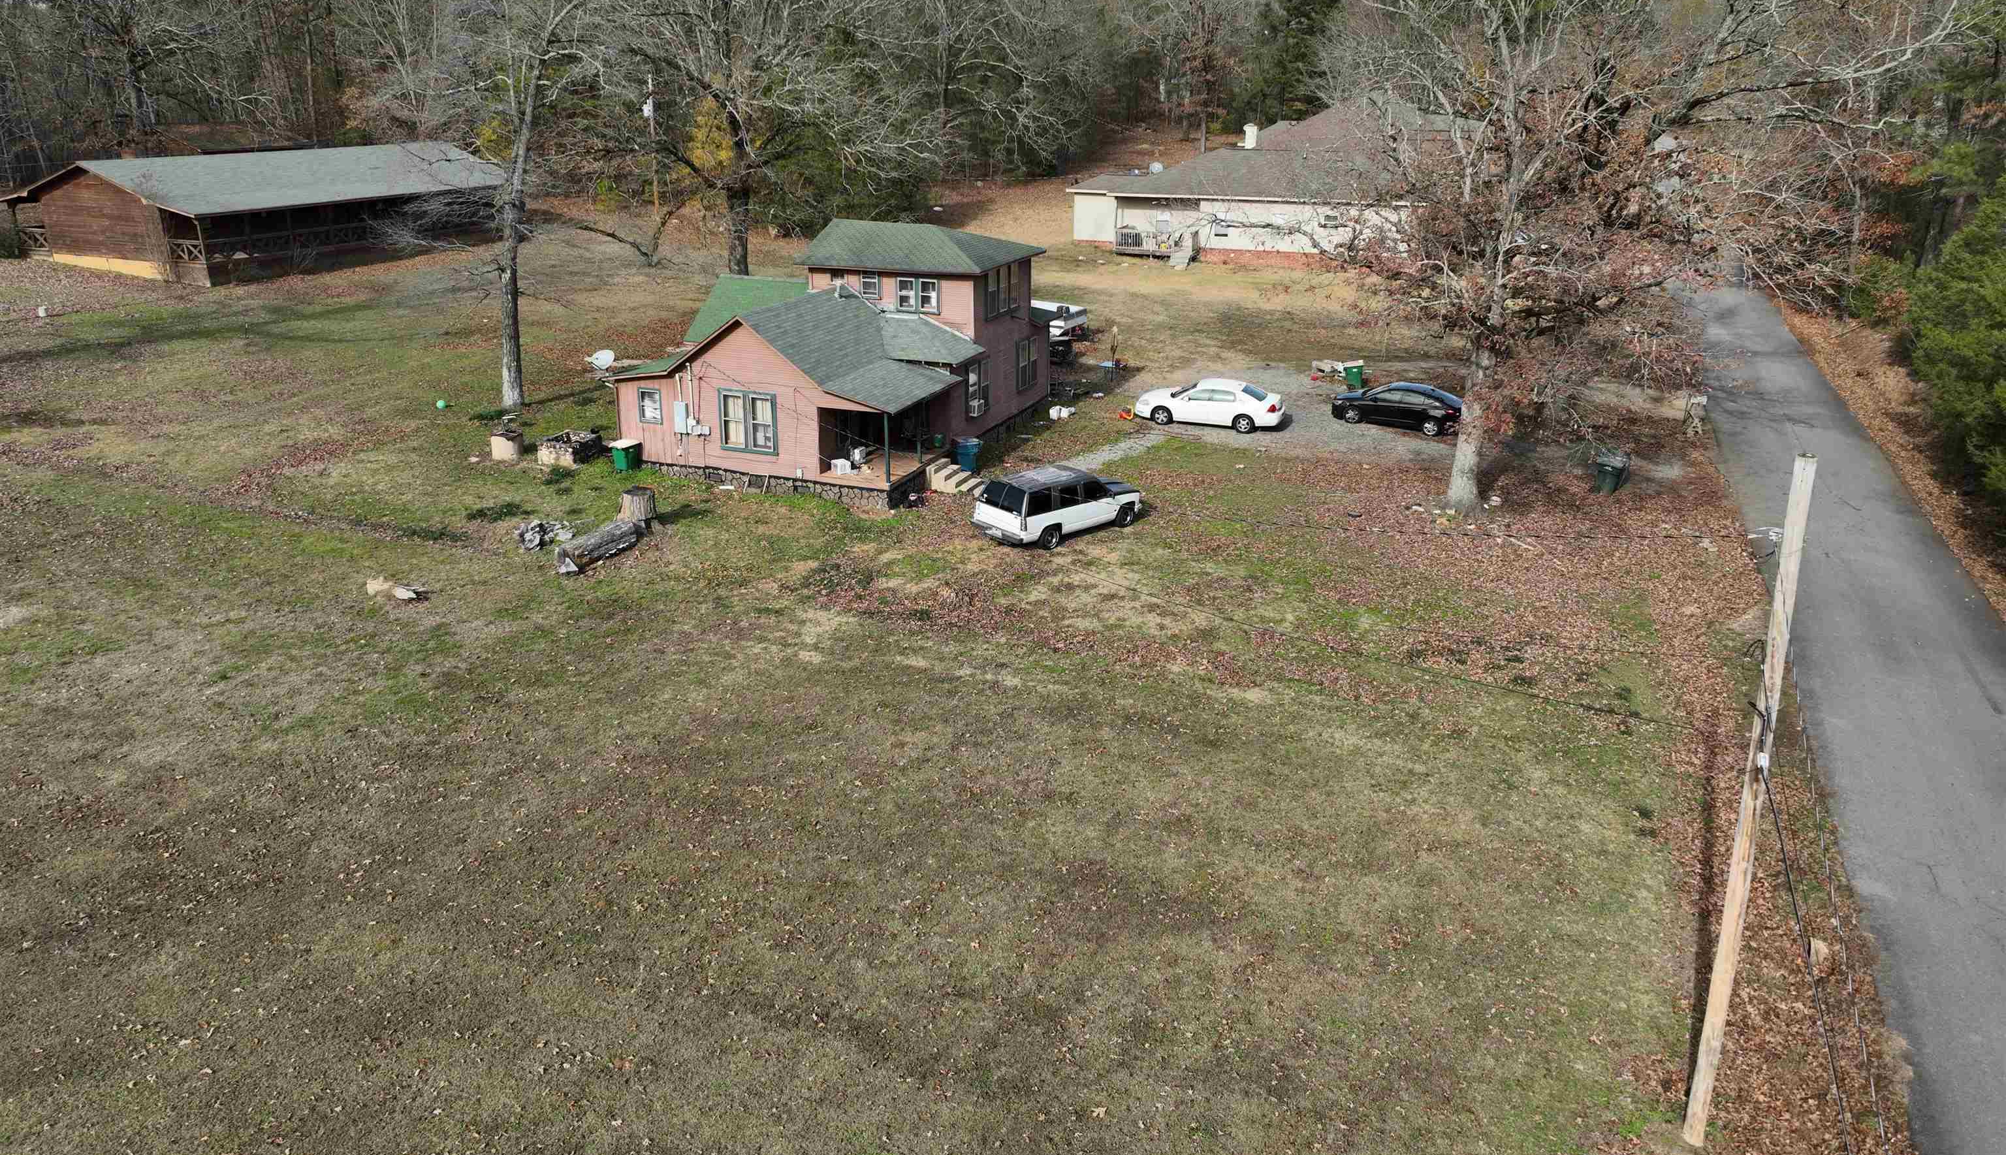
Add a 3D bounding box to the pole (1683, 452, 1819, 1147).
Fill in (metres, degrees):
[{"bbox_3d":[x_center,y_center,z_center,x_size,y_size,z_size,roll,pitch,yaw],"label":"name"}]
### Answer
[{"bbox_3d":[8.812,3.029,16.522,0.280,9.230,0.280,-2,20,1],"label":"pole"}]

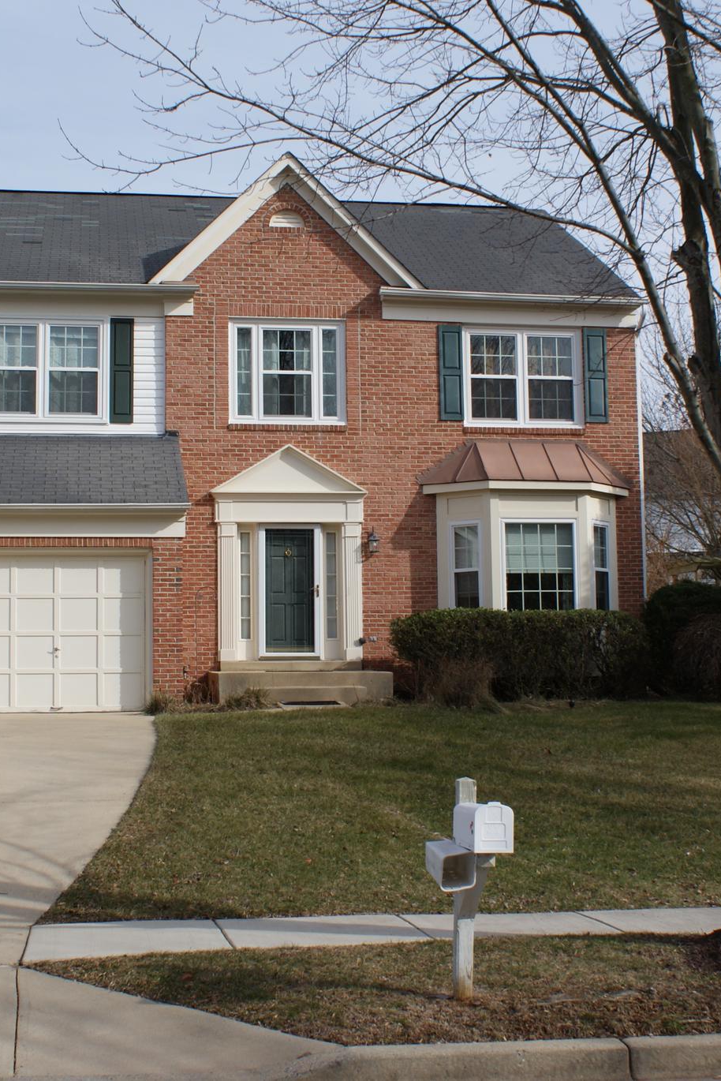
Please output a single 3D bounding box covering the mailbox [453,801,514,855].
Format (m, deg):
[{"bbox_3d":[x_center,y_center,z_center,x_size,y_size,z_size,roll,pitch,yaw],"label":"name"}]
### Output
[{"bbox_3d":[0.632,1.473,7.620,0.200,0.250,0.510,0,-6,-8],"label":"mailbox"}]

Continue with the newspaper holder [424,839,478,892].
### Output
[{"bbox_3d":[0.465,1.690,7.640,0.175,0.185,0.420,0,-6,-8],"label":"newspaper holder"}]

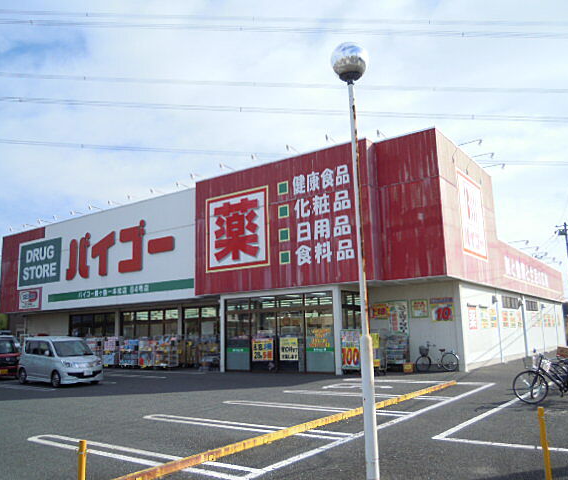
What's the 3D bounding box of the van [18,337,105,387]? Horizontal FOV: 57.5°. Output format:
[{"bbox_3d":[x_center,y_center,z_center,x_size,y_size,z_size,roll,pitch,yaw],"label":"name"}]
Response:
[{"bbox_3d":[-8.440,4.558,19.639,3.710,1.765,1.620,-9,-13,38],"label":"van"}]

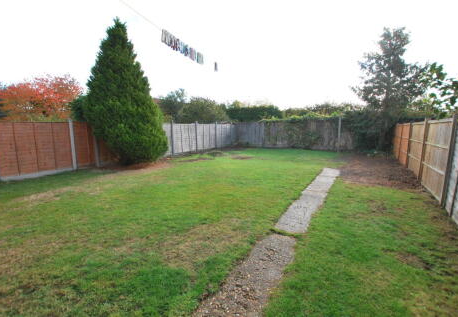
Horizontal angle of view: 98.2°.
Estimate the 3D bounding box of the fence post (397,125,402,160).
[{"bbox_3d":[8.352,-0.757,9.671,0.100,1.730,0.100,6,11,35],"label":"fence post"}]

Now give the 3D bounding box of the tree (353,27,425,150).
[{"bbox_3d":[9.100,-3.729,11.372,3.400,7.058,3.500,6,11,35],"label":"tree"}]

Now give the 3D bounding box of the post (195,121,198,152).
[{"bbox_3d":[-2.082,-1.371,12.752,0.100,1.984,0.100,6,11,35],"label":"post"}]

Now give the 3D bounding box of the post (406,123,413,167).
[{"bbox_3d":[7.099,-0.484,7.767,0.110,1.785,0.110,6,11,35],"label":"post"}]

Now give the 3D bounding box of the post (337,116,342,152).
[{"bbox_3d":[7.036,-1.498,12.632,0.100,2.246,0.100,6,11,35],"label":"post"}]

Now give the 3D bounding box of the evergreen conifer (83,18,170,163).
[{"bbox_3d":[-4.270,-2.612,8.212,3.150,5.858,3.200,6,11,35],"label":"evergreen conifer"}]

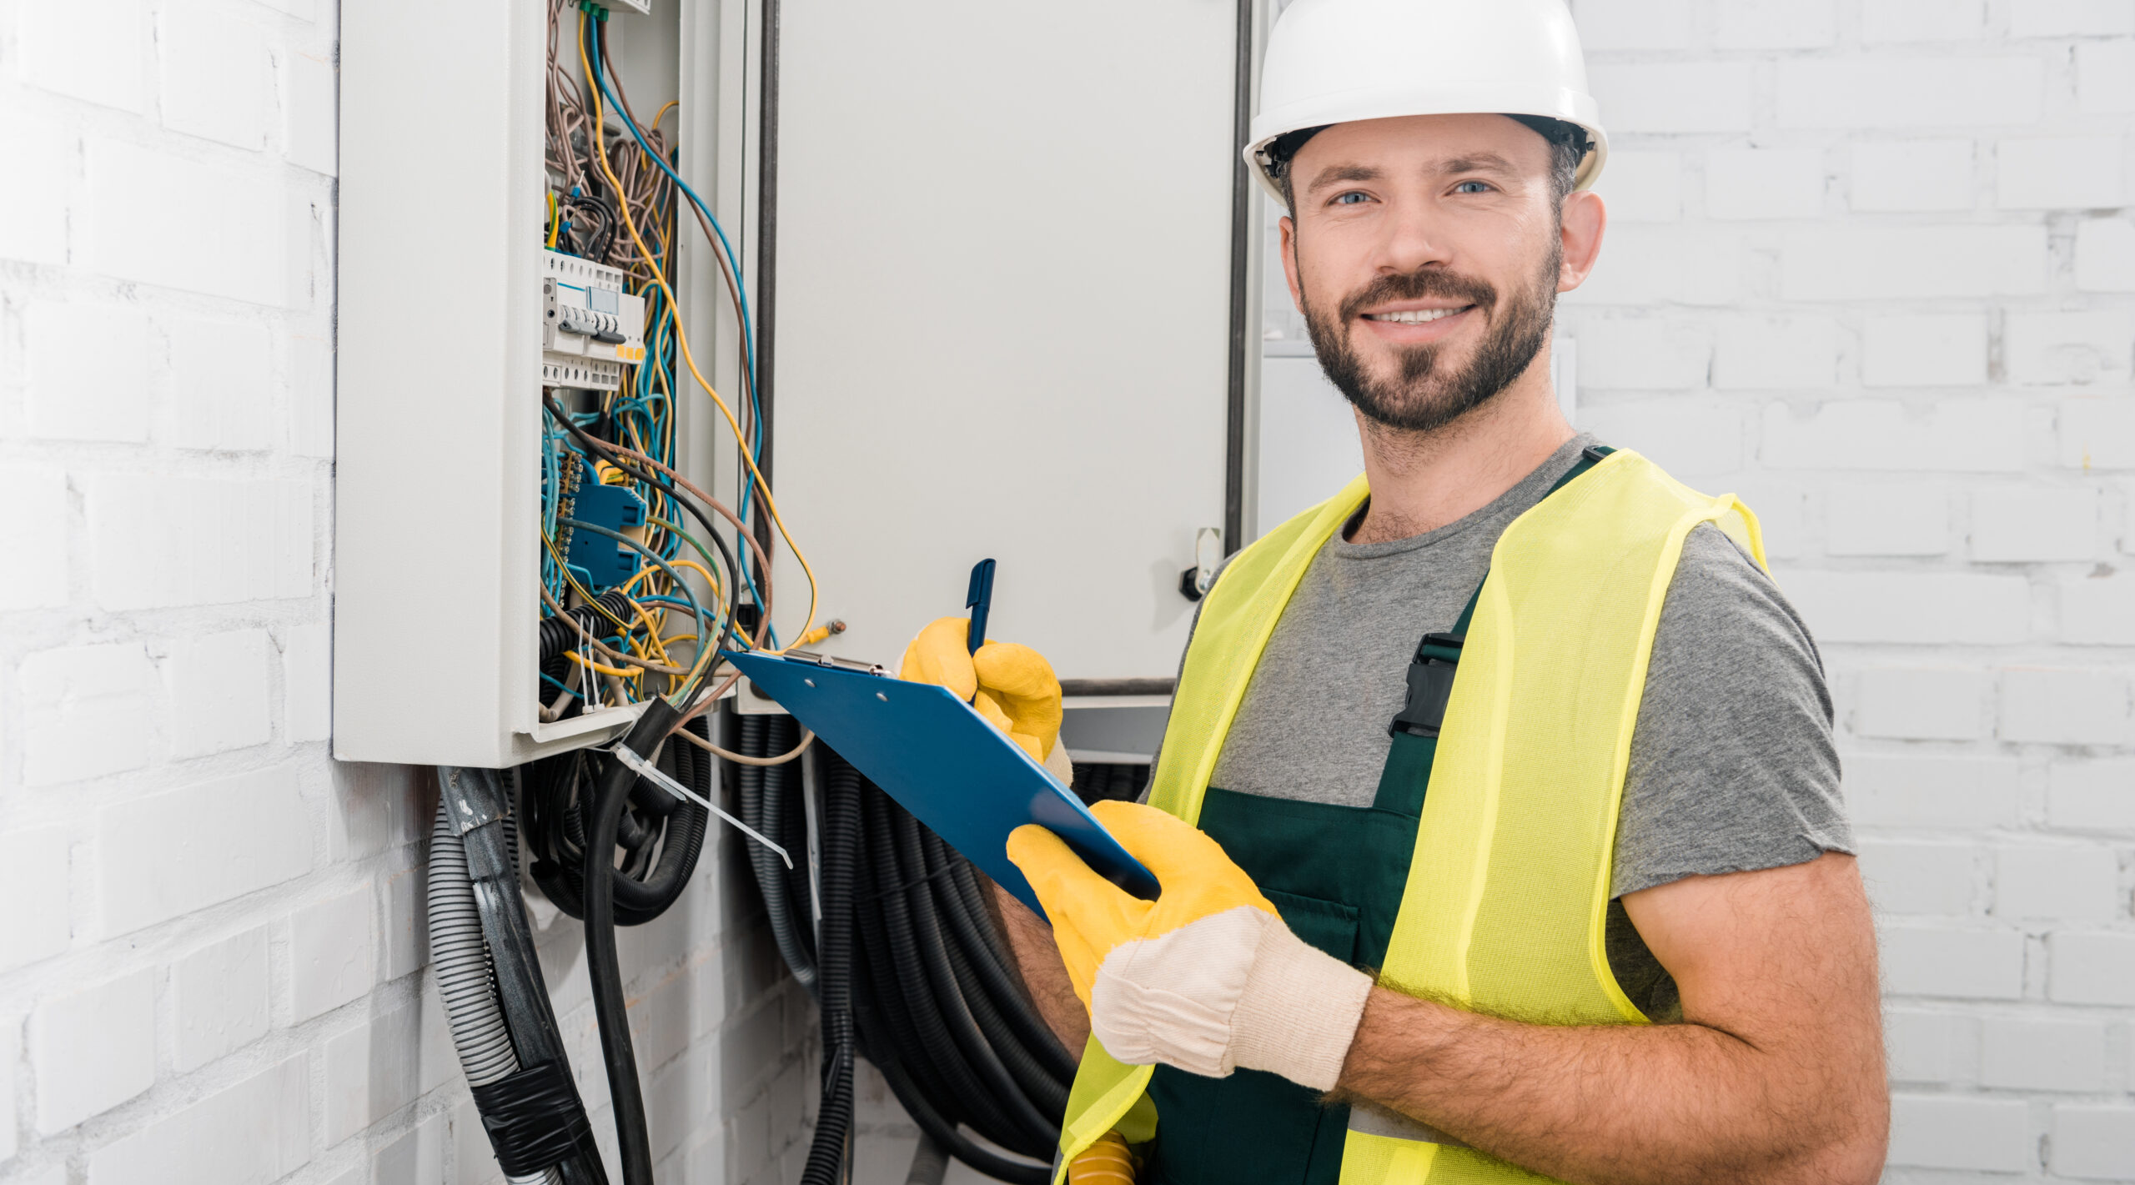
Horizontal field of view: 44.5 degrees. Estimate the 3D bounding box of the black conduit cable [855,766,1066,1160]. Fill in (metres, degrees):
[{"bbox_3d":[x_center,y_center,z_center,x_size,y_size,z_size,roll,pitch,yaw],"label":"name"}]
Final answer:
[{"bbox_3d":[-0.045,0.332,2.380,0.320,0.420,0.130,1,3,12],"label":"black conduit cable"}]

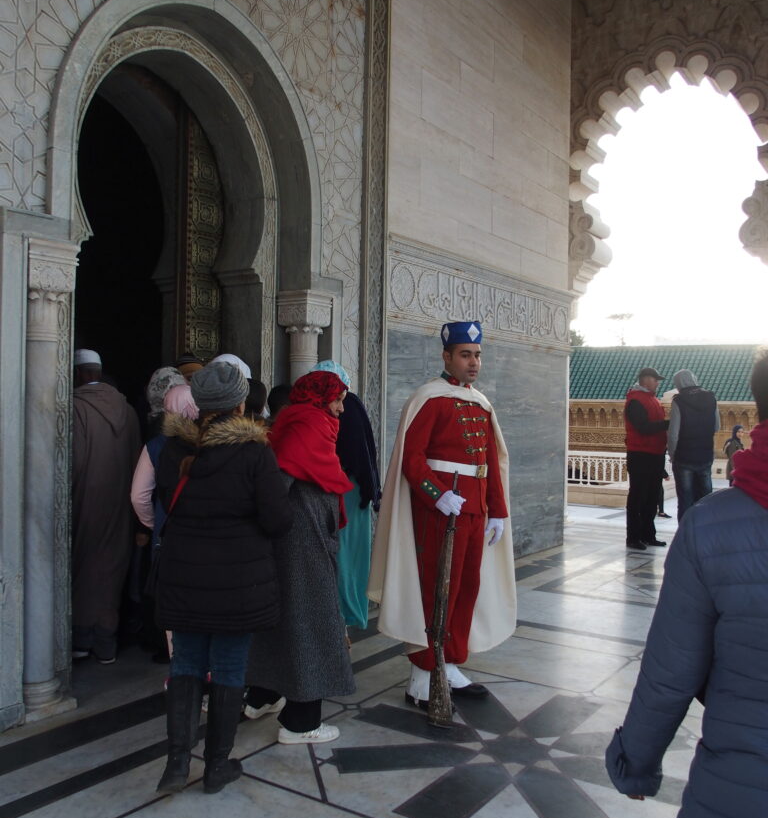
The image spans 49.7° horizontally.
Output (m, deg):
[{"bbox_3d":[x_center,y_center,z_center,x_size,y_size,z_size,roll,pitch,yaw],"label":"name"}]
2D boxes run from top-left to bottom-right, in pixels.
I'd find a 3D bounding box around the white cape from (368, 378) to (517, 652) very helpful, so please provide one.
[{"bbox_3d":[0.300,0.530,4.210,0.520,1.360,0.680,1,0,40],"label":"white cape"}]

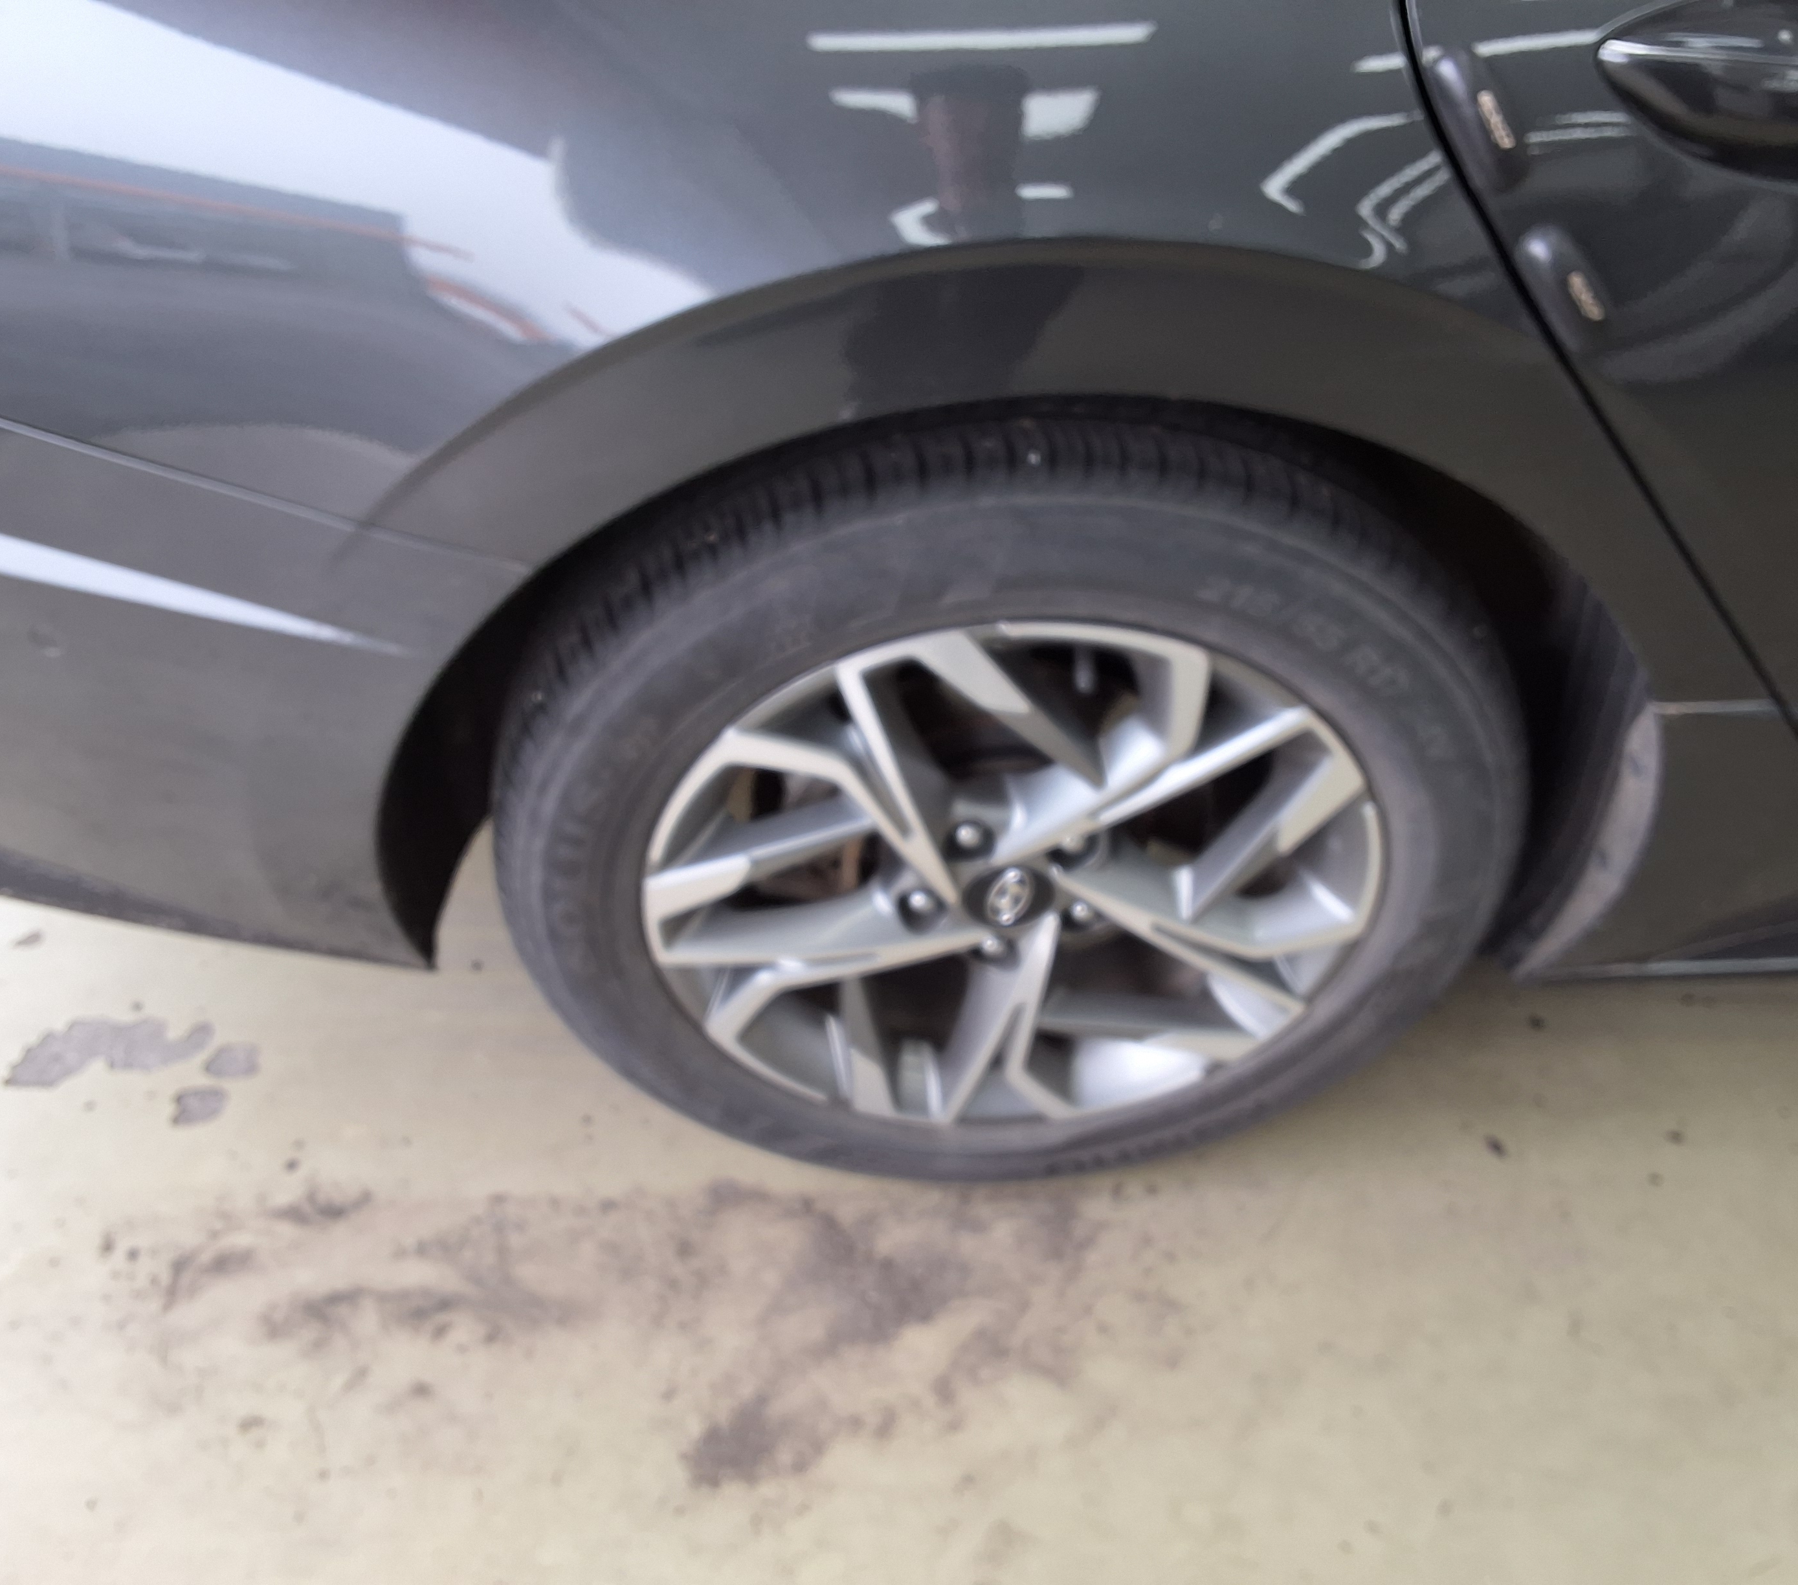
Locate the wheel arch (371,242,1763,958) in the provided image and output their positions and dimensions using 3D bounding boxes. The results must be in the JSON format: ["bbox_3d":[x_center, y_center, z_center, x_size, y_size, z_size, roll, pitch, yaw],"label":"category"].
[{"bbox_3d":[0.091,-0.094,0.995,0.810,0.530,0.170,0,43,-2],"label":"wheel arch"}]

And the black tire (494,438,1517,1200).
[{"bbox_3d":[0.070,0.007,1.158,0.665,0.657,0.222,0,43,-2],"label":"black tire"}]

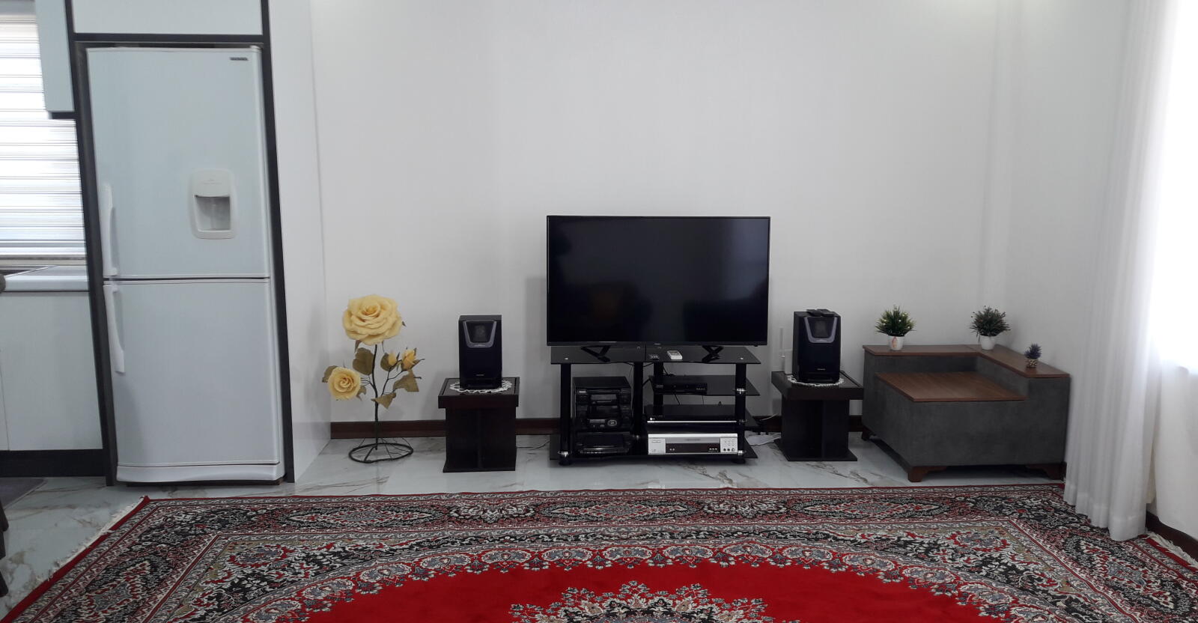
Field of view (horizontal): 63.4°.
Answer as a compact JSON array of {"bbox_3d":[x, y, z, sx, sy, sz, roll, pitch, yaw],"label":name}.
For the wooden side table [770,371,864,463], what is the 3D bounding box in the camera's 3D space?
[{"bbox_3d":[1.051,0.506,4.728,0.360,0.362,0.360,0,9,-1],"label":"wooden side table"}]

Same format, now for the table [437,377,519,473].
[{"bbox_3d":[-0.555,0.530,4.571,0.360,0.363,0.355,-1,9,-4],"label":"table"}]

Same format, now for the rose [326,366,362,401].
[{"bbox_3d":[-1.239,0.349,4.740,0.165,0.165,0.110,-2,9,-9],"label":"rose"}]

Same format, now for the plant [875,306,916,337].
[{"bbox_3d":[1.500,0.053,4.901,0.200,0.158,0.190,-1,9,-3],"label":"plant"}]

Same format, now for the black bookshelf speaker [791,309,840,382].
[{"bbox_3d":[1.047,0.170,4.681,0.195,0.316,0.180,0,9,0],"label":"black bookshelf speaker"}]

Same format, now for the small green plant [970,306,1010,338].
[{"bbox_3d":[1.980,0.052,4.906,0.200,0.157,0.185,-1,9,-3],"label":"small green plant"}]

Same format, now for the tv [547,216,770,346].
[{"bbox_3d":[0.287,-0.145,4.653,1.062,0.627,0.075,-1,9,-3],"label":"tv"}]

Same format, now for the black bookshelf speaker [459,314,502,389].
[{"bbox_3d":[-0.559,0.192,4.622,0.202,0.328,0.165,-1,9,-3],"label":"black bookshelf speaker"}]

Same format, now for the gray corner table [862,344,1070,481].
[{"bbox_3d":[1.713,0.462,4.616,0.705,0.485,0.690,0,9,-3],"label":"gray corner table"}]

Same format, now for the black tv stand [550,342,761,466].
[{"bbox_3d":[0.253,0.449,4.633,0.960,0.505,0.395,0,9,-3],"label":"black tv stand"}]

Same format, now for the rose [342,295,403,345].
[{"bbox_3d":[-1.067,0.040,4.569,0.270,0.232,0.220,0,9,-3],"label":"rose"}]

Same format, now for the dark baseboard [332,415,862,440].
[{"bbox_3d":[0.129,0.603,5.114,3.030,0.088,0.020,-1,9,-3],"label":"dark baseboard"}]

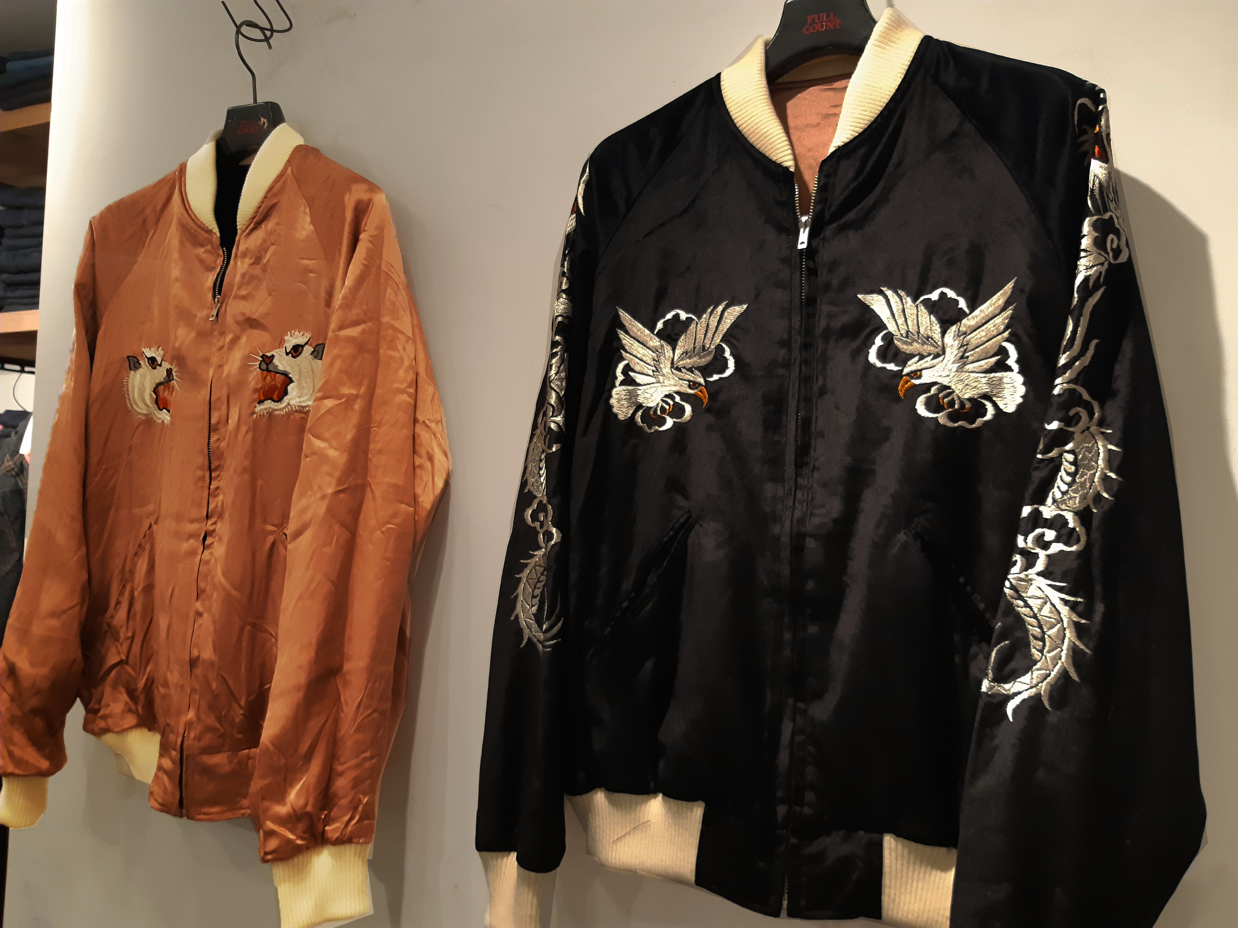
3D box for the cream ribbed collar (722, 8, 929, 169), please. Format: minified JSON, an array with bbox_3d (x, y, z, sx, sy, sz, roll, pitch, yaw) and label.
[{"bbox_3d":[0.178,-0.316,0.810,0.178,0.158,0.102,0,-4,24],"label":"cream ribbed collar"}]

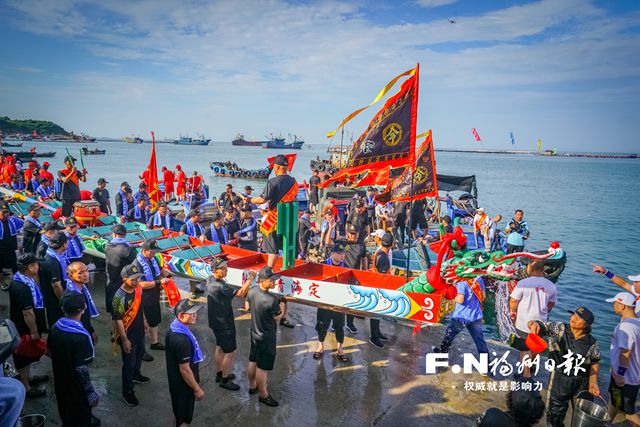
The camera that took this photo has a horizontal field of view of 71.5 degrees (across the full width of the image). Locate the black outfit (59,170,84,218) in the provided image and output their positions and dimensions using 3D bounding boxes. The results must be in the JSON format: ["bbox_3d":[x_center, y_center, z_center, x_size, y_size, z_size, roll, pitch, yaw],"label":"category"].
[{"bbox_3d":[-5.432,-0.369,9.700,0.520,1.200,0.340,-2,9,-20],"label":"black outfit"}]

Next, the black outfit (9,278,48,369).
[{"bbox_3d":[-3.390,1.265,5.200,0.370,0.960,0.460,-2,9,-24],"label":"black outfit"}]

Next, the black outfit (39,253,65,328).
[{"bbox_3d":[-3.926,1.111,6.500,0.330,1.080,0.460,-4,10,-30],"label":"black outfit"}]

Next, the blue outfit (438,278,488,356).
[{"bbox_3d":[2.091,1.665,6.500,0.600,1.250,0.500,-5,11,-37],"label":"blue outfit"}]

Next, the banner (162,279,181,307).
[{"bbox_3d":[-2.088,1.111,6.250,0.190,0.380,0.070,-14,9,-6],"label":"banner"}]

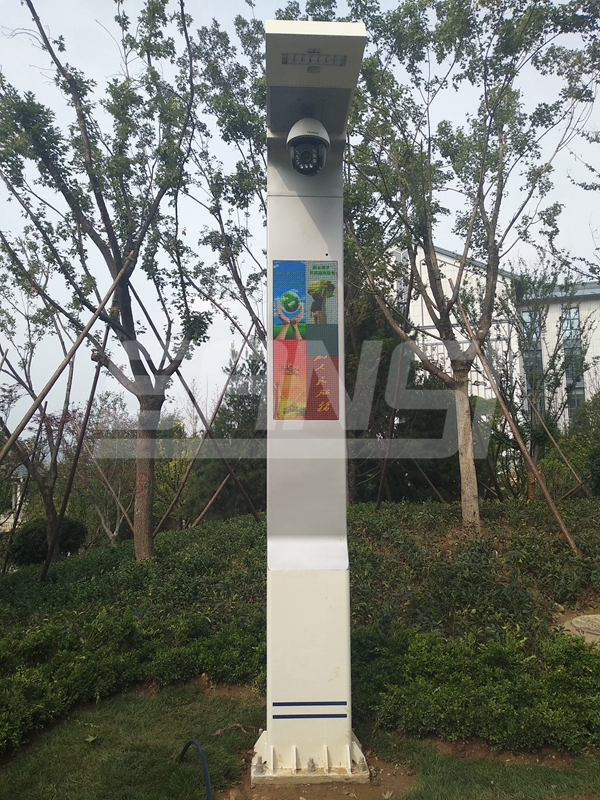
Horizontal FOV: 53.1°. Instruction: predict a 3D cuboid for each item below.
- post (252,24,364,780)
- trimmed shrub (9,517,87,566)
[{"bbox_3d":[0.048,0.119,2.665,0.524,3.165,0.956,0,-5,-3],"label":"post"},{"bbox_3d":[-3.572,2.009,8.500,1.040,0.740,1.020,2,-7,-22],"label":"trimmed shrub"}]

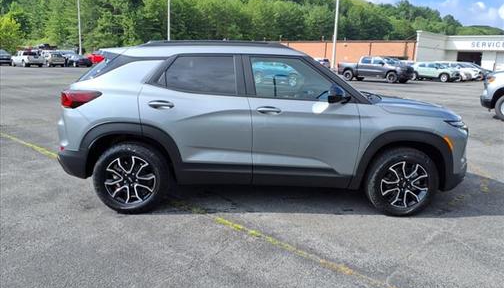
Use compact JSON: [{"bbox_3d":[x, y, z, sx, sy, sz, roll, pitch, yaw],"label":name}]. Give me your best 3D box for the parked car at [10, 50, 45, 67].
[{"bbox_3d":[-25.471,-9.600,44.500,4.750,1.750,1.870,12,15,39],"label":"parked car"}]

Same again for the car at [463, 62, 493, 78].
[{"bbox_3d":[20.518,-6.927,37.286,1.830,1.580,4.600,-9,15,-42],"label":"car"}]

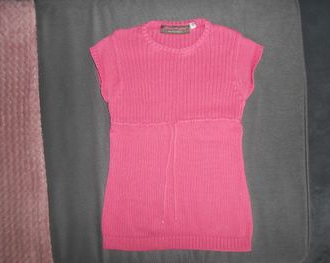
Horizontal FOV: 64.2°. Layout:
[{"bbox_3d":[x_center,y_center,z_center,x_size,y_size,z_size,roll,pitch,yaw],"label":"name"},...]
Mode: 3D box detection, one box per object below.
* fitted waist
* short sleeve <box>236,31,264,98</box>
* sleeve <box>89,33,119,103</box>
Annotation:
[{"bbox_3d":[0.029,-0.028,0.732,0.362,0.018,0.028,0,87,0],"label":"fitted waist"},{"bbox_3d":[0.240,-0.186,0.740,0.079,0.022,0.186,0,87,0],"label":"short sleeve"},{"bbox_3d":[-0.173,-0.180,0.740,0.084,0.022,0.197,0,87,0],"label":"sleeve"}]

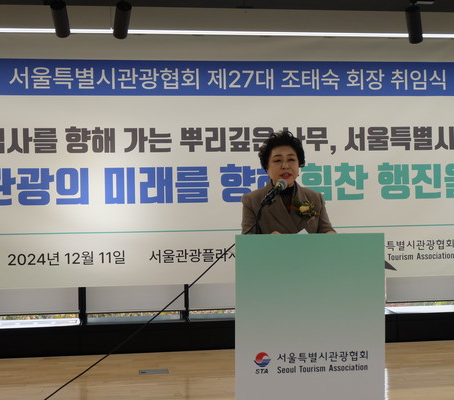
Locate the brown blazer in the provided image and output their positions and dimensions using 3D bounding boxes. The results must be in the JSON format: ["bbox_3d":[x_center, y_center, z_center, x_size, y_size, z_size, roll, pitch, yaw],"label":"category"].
[{"bbox_3d":[0.290,0.225,3.730,0.460,0.620,0.350,-1,-1,-6],"label":"brown blazer"}]

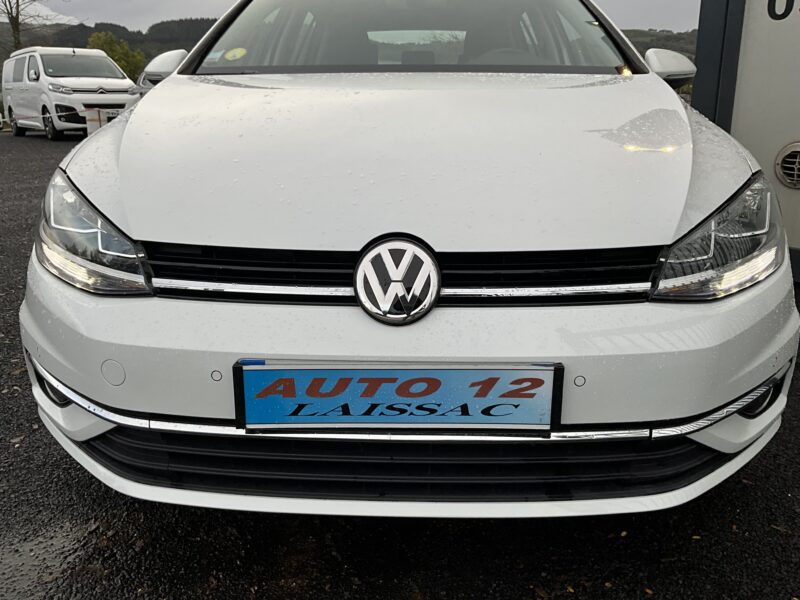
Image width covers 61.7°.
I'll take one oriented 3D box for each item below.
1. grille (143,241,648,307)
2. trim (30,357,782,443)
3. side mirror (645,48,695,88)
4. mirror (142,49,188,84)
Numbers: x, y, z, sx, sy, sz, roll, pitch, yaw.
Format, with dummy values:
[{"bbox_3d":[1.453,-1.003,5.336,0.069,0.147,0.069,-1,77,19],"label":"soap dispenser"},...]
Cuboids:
[{"bbox_3d":[0.002,-0.042,1.143,0.920,0.095,0.100,1,16,2],"label":"grille"},{"bbox_3d":[0.003,0.175,1.246,1.540,0.075,0.260,1,16,2],"label":"trim"},{"bbox_3d":[0.975,-0.838,2.415,0.200,0.150,0.130,1,16,2],"label":"side mirror"},{"bbox_3d":[-0.853,-0.858,2.485,0.200,0.150,0.130,1,16,2],"label":"mirror"}]

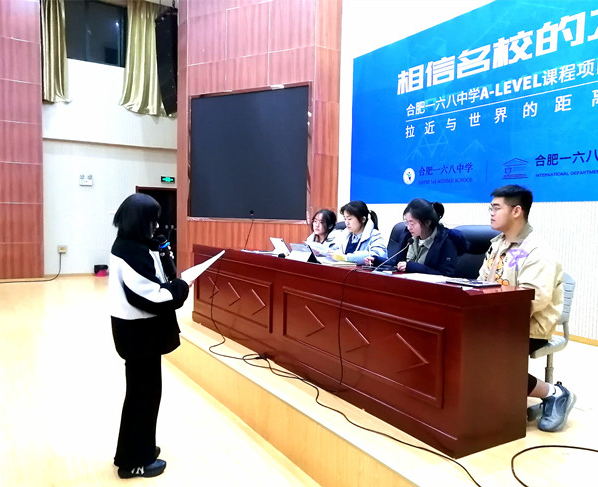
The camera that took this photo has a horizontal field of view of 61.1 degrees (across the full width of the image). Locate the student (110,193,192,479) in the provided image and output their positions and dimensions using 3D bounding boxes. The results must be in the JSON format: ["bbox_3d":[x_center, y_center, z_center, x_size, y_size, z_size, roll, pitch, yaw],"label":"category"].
[{"bbox_3d":[-0.886,0.519,2.924,0.450,1.595,0.480,-1,3,-26],"label":"student"}]

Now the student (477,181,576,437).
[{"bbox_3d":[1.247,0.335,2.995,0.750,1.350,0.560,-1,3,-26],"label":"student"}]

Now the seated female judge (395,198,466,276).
[{"bbox_3d":[0.864,0.323,3.747,0.720,1.280,0.550,-1,4,-29],"label":"seated female judge"}]

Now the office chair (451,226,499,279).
[{"bbox_3d":[1.168,0.416,3.600,0.650,1.120,0.620,-1,4,-32],"label":"office chair"}]

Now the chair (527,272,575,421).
[{"bbox_3d":[1.290,0.589,3.027,0.520,0.840,0.450,-1,4,-38],"label":"chair"}]

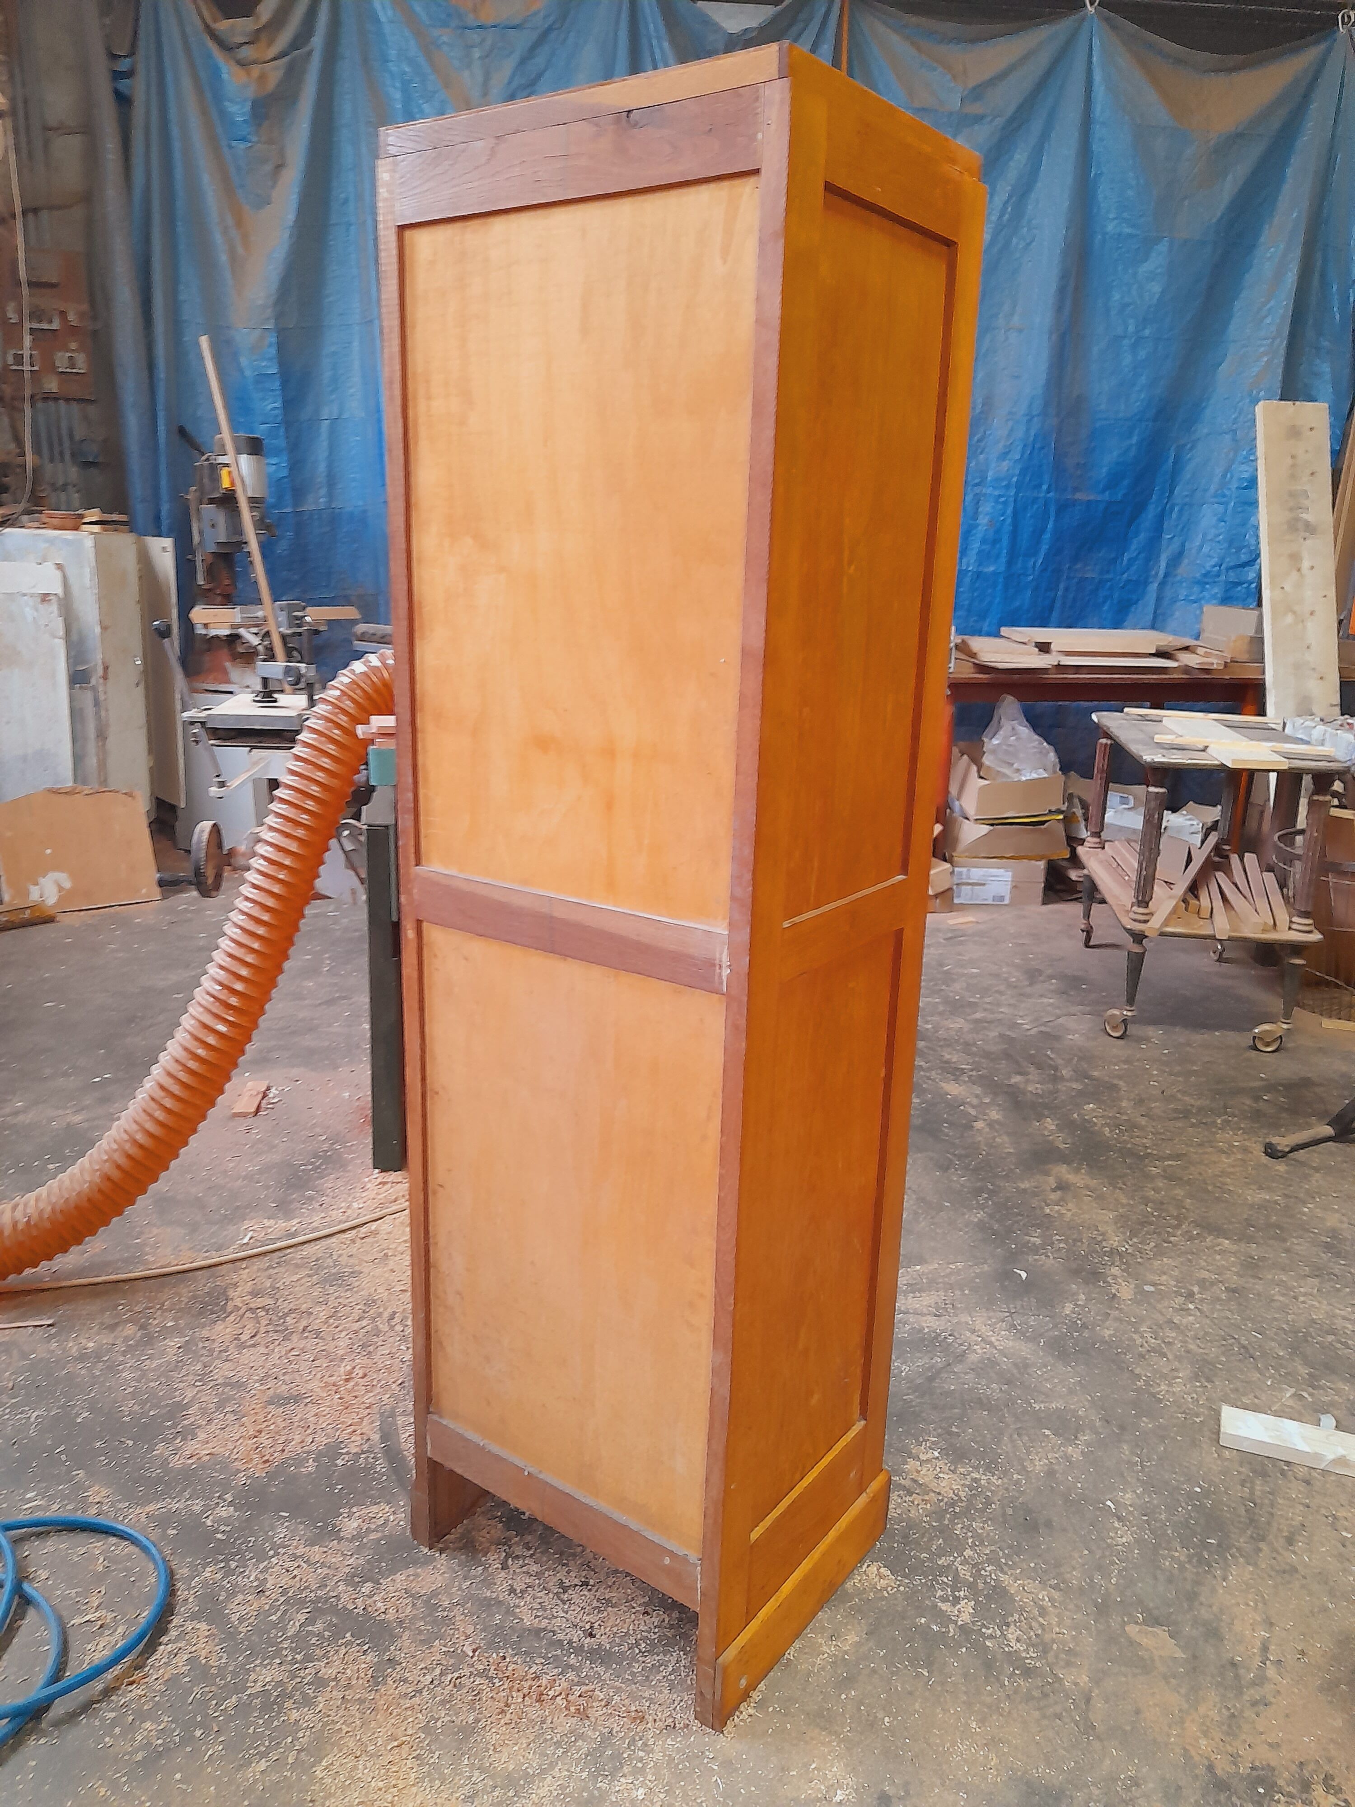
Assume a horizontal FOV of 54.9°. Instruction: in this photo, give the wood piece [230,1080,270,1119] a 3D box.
[{"bbox_3d":[-1.087,0.496,3.329,0.055,0.014,0.186,0,16,-7],"label":"wood piece"}]

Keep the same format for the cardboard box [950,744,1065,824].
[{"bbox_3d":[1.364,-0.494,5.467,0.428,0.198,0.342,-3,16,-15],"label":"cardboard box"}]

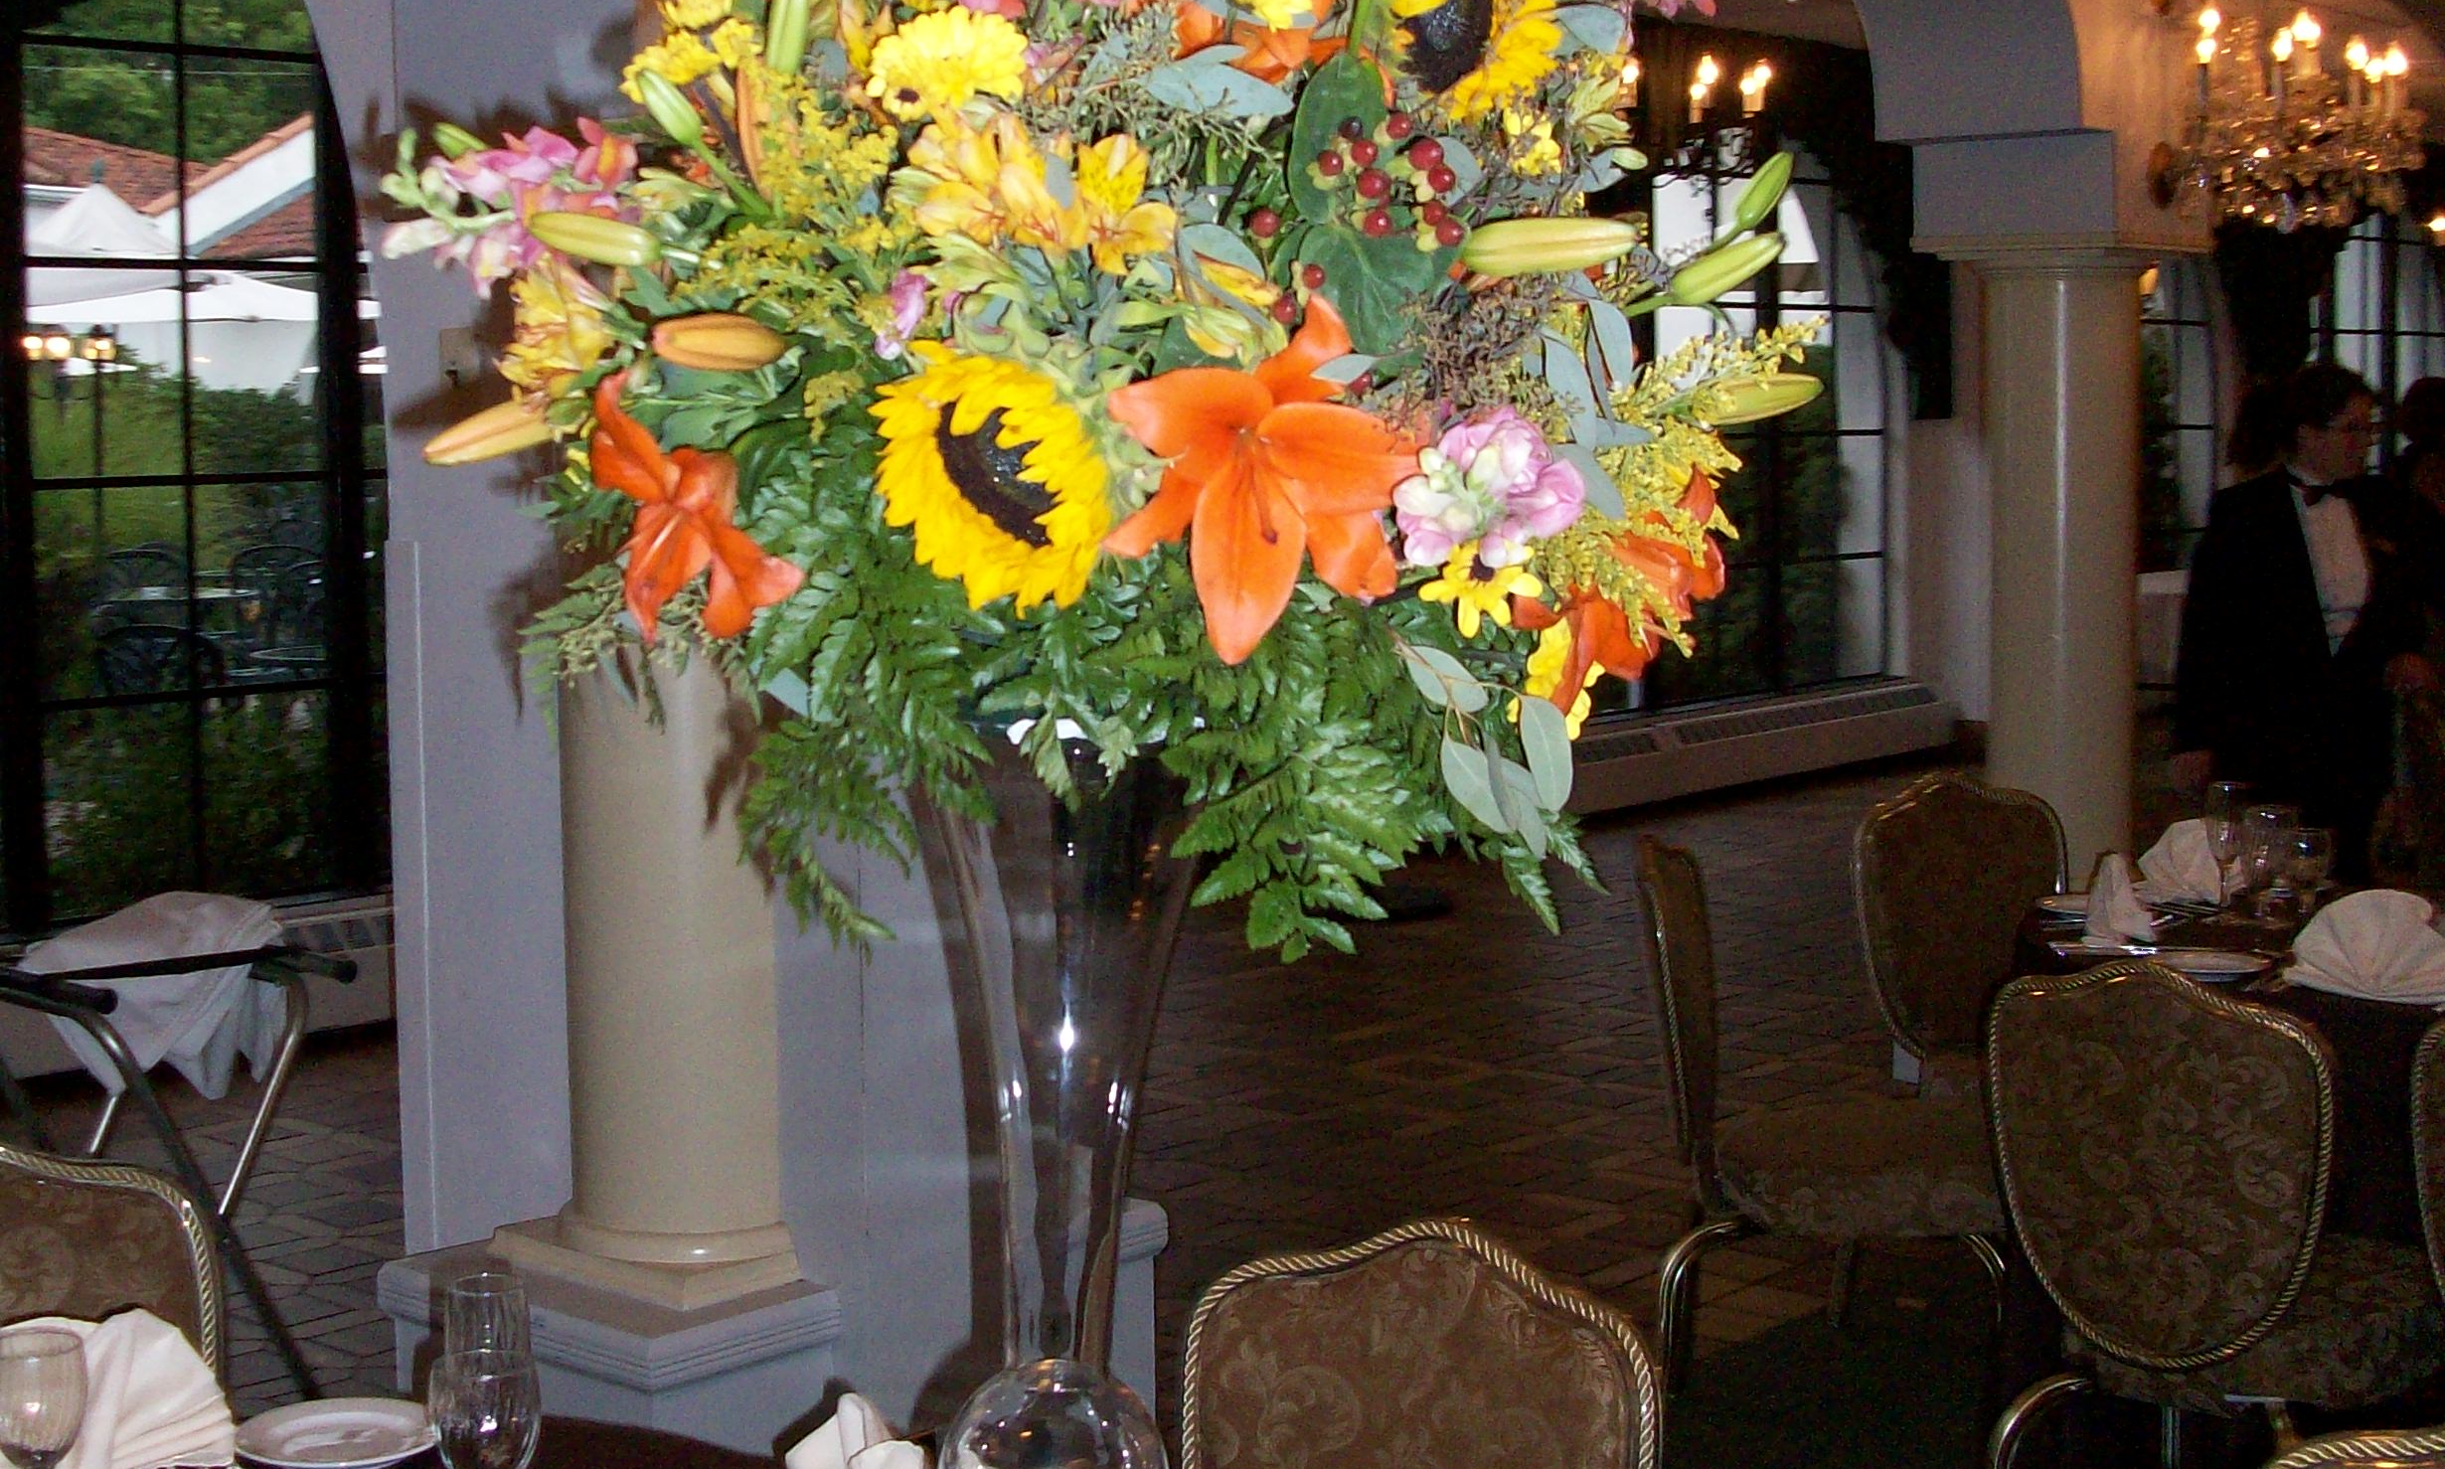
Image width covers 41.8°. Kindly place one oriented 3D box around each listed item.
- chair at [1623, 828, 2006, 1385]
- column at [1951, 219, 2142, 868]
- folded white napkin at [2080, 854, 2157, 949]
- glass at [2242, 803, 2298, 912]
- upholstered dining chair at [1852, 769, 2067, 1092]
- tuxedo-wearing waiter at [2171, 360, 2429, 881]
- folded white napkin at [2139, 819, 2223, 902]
[{"bbox_3d":[0.934,0.643,4.931,0.570,0.940,0.450,1,6,10],"label":"chair"},{"bbox_3d":[1.667,-0.326,6.485,0.350,1.366,0.350,5,8,41],"label":"column"},{"bbox_3d":[1.438,0.259,5.135,0.120,0.135,0.230,0,6,3],"label":"folded white napkin"},{"bbox_3d":[1.741,0.218,5.284,0.080,0.184,0.080,0,6,0],"label":"glass"},{"bbox_3d":[1.486,0.563,5.655,0.450,0.940,0.570,-4,7,-35],"label":"upholstered dining chair"},{"bbox_3d":[2.222,0.072,6.689,0.510,1.702,0.320,-2,6,-16],"label":"tuxedo-wearing waiter"},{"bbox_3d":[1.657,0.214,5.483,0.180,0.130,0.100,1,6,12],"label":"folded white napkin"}]

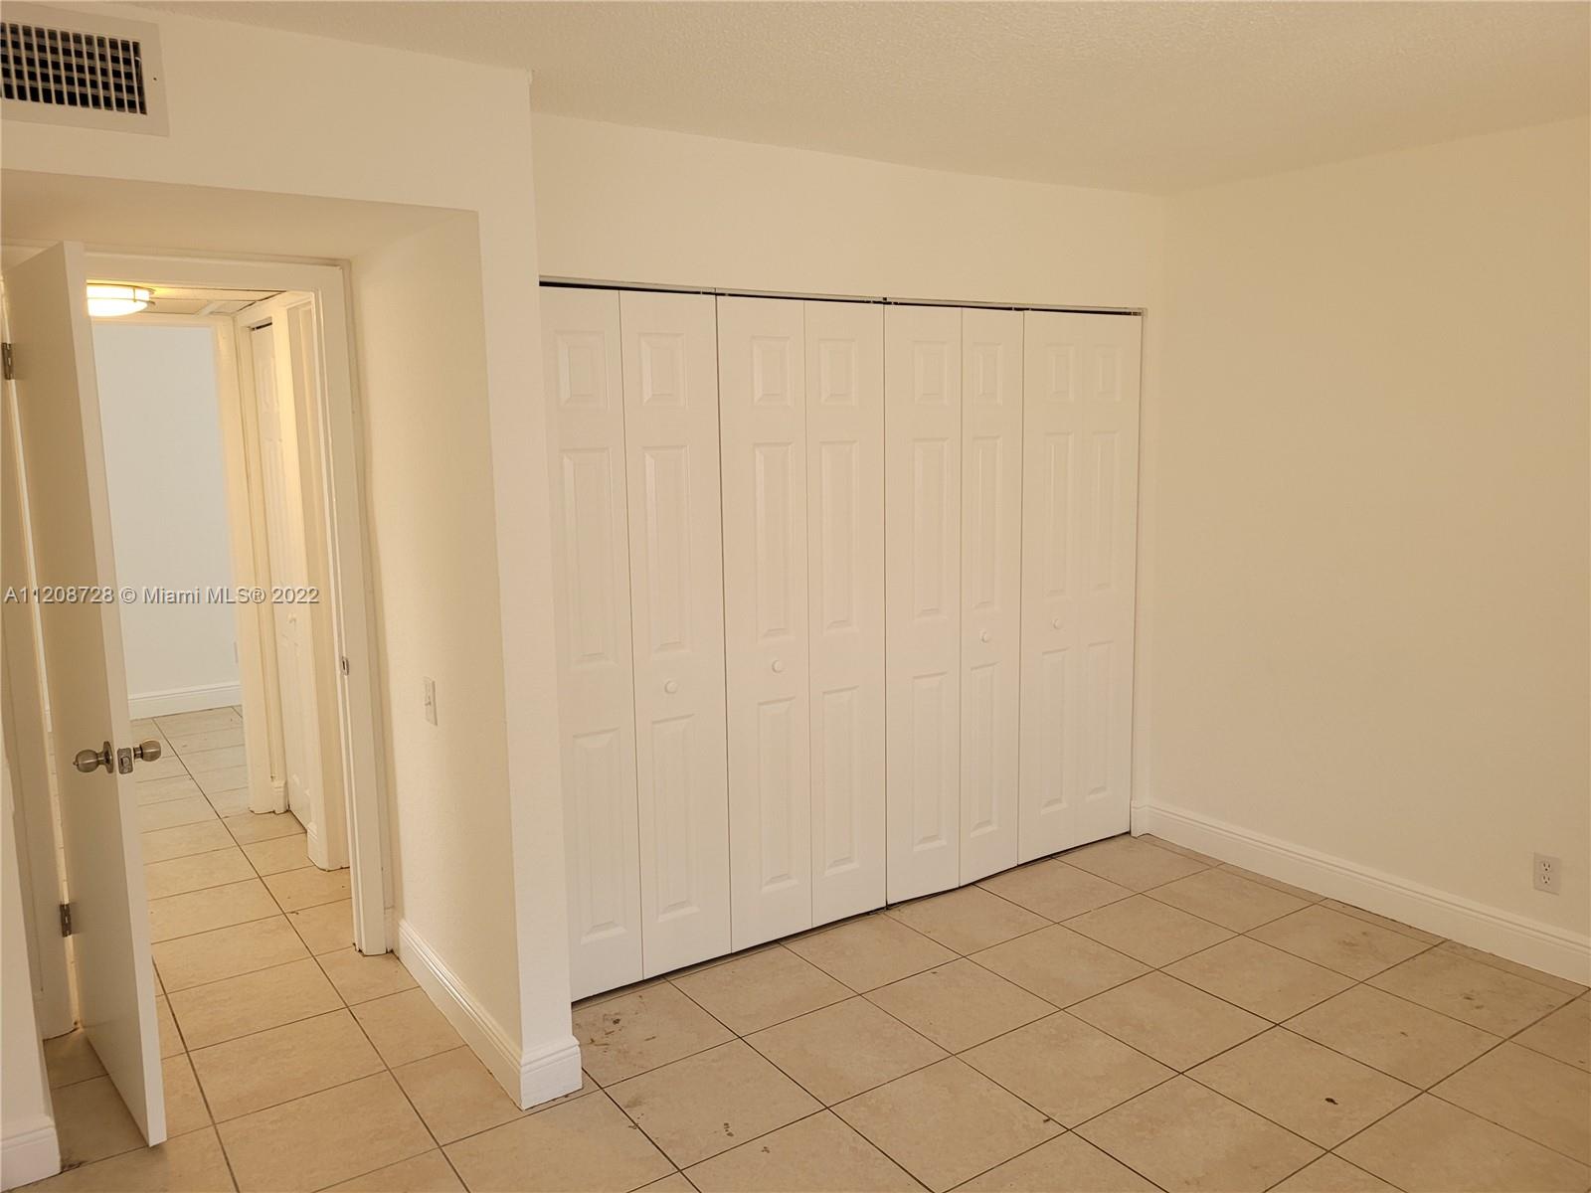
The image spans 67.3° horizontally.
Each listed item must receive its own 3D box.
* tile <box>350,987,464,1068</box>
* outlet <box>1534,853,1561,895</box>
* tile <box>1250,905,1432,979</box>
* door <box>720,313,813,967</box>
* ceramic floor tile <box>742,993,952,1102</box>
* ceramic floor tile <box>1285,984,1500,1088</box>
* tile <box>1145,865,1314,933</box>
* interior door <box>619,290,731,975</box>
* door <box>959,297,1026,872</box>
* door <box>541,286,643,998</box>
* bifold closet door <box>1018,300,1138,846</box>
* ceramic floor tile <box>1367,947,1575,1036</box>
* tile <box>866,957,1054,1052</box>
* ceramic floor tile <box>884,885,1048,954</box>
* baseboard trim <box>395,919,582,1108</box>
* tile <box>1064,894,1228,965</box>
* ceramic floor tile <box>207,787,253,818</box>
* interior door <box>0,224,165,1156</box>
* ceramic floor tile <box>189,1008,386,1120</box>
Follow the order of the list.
[{"bbox_3d":[-1.083,1.208,3.343,0.203,0.010,0.401,-7,11,-34],"label":"tile"},{"bbox_3d":[2.213,0.816,3.516,0.008,0.114,0.072,-7,11,-34],"label":"outlet"},{"bbox_3d":[1.718,1.094,3.787,0.405,0.010,0.405,-7,11,-34],"label":"tile"},{"bbox_3d":[-0.096,0.110,3.658,0.300,1.985,0.035,-7,11,-34],"label":"door"},{"bbox_3d":[0.134,1.210,3.197,0.404,0.010,0.401,-7,11,-34],"label":"ceramic floor tile"},{"bbox_3d":[1.607,1.181,3.222,0.406,0.010,0.401,-7,11,-34],"label":"ceramic floor tile"},{"bbox_3d":[1.484,1.046,4.110,0.406,0.010,0.401,-7,11,-34],"label":"tile"},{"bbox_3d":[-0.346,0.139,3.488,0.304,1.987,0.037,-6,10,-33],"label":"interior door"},{"bbox_3d":[0.673,0.022,4.160,0.304,1.983,0.034,-8,11,-38],"label":"door"},{"bbox_3d":[-0.600,0.167,3.326,0.301,1.988,0.035,-7,11,-34],"label":"door"},{"bbox_3d":[1.047,-0.025,4.417,0.597,1.989,0.035,-7,11,-34],"label":"bifold closet door"},{"bbox_3d":[1.943,1.140,3.452,0.404,0.010,0.401,-7,11,-34],"label":"ceramic floor tile"},{"bbox_3d":[0.471,1.169,3.426,0.404,0.010,0.401,-7,11,-34],"label":"tile"},{"bbox_3d":[0.578,1.078,3.977,0.406,0.010,0.401,-7,11,-34],"label":"ceramic floor tile"},{"bbox_3d":[-0.897,1.126,3.389,0.160,0.144,1.026,-7,11,-34],"label":"baseboard trim"},{"bbox_3d":[1.147,1.086,3.881,0.407,0.010,0.402,-7,11,-34],"label":"tile"},{"bbox_3d":[-2.384,0.906,5.352,0.406,0.010,0.401,-7,11,-34],"label":"ceramic floor tile"},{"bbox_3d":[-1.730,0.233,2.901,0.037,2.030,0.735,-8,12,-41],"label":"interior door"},{"bbox_3d":[-1.340,1.232,3.156,0.407,0.010,0.402,-7,11,-34],"label":"ceramic floor tile"}]

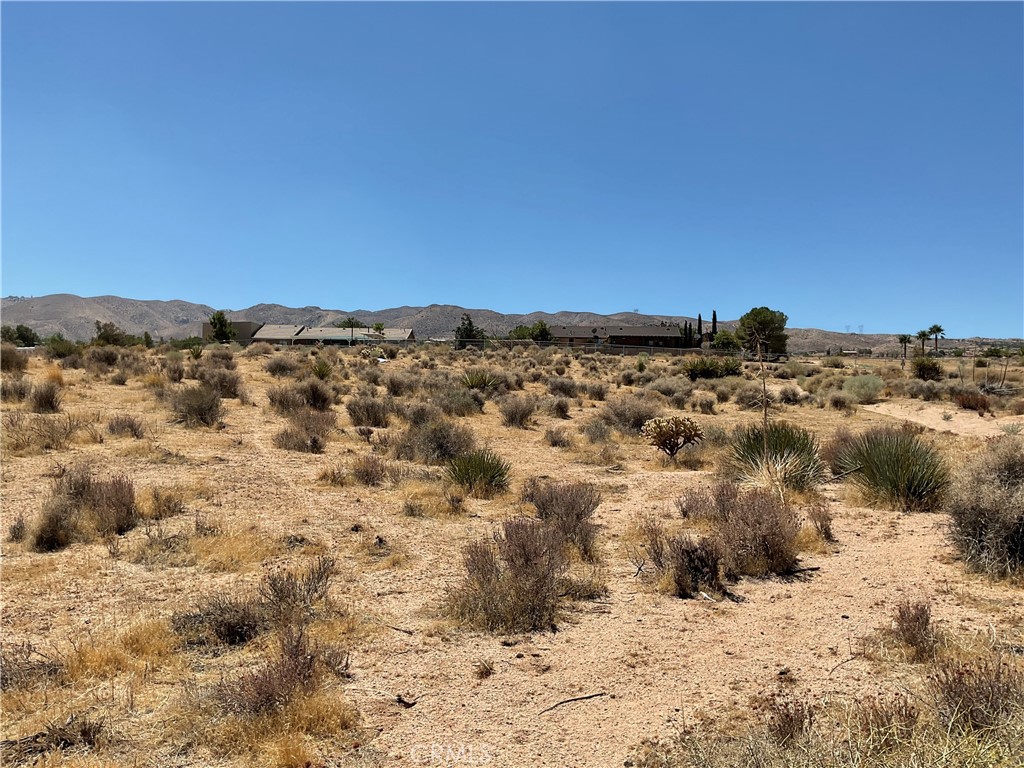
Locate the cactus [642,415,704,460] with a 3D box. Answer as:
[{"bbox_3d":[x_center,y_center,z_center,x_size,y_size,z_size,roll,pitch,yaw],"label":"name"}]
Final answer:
[{"bbox_3d":[2.200,0.732,11.776,0.875,0.573,0.787,1,3,11],"label":"cactus"}]

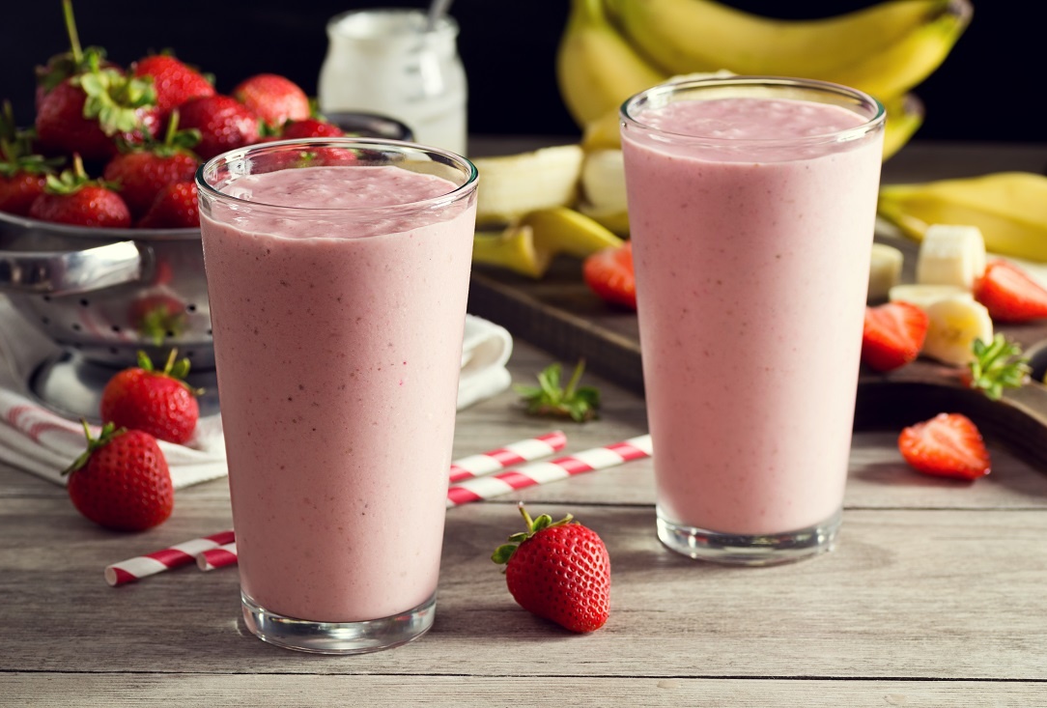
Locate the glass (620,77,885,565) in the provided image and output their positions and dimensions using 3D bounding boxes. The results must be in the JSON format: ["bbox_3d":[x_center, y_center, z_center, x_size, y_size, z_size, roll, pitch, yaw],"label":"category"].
[{"bbox_3d":[0.077,-0.009,1.350,0.088,0.150,0.088,0,18,0],"label":"glass"}]

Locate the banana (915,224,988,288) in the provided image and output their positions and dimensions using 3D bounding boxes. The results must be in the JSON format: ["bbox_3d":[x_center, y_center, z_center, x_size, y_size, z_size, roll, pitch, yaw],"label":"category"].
[{"bbox_3d":[0.168,-0.038,1.573,0.027,0.026,0.027,0,18,0],"label":"banana"}]

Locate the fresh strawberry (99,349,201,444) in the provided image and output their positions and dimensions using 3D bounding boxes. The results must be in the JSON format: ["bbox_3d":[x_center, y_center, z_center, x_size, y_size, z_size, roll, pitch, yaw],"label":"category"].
[{"bbox_3d":[-0.135,0.017,1.445,0.035,0.035,0.037,16,61,-5],"label":"fresh strawberry"}]

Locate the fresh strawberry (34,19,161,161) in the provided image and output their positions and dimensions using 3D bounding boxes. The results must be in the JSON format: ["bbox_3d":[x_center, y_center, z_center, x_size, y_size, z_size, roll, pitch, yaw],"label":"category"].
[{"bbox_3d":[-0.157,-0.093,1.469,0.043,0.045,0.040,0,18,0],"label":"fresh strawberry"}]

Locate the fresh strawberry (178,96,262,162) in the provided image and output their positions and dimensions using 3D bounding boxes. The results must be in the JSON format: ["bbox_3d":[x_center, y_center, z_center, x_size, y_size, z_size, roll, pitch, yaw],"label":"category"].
[{"bbox_3d":[-0.114,-0.084,1.485,0.034,0.033,0.033,0,18,0],"label":"fresh strawberry"}]

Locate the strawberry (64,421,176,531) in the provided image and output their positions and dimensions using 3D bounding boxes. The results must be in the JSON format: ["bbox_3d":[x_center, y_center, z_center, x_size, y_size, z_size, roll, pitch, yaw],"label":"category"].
[{"bbox_3d":[-0.140,0.043,1.373,0.039,0.036,0.036,55,12,17],"label":"strawberry"}]

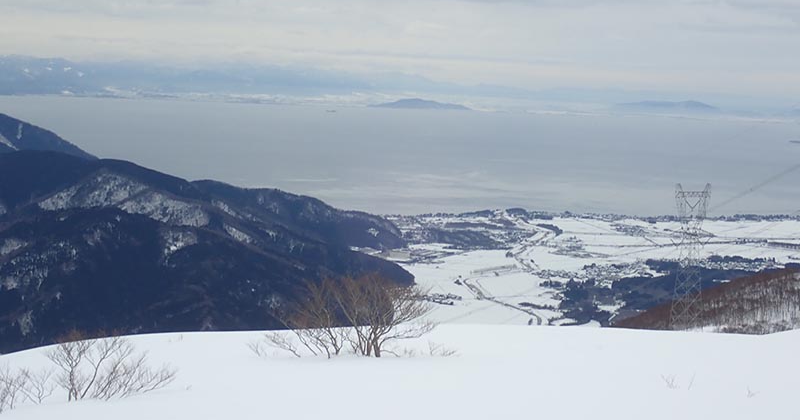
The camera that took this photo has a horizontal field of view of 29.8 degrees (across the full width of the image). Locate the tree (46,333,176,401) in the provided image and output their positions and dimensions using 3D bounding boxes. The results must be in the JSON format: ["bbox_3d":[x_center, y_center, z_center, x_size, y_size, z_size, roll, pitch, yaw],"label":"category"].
[{"bbox_3d":[-3.649,1.992,19.000,1.600,0.820,1.200,2,6,0],"label":"tree"}]

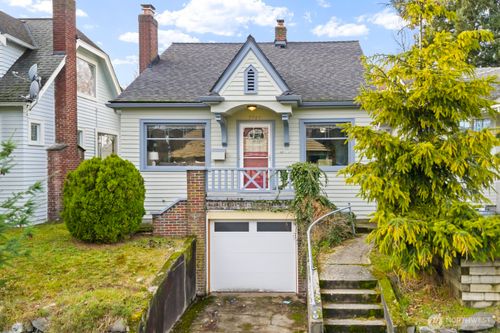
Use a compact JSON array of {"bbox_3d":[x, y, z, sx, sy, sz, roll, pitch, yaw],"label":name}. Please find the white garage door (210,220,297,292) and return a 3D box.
[{"bbox_3d":[0.100,2.430,10.500,2.340,1.970,0.100,0,0,1],"label":"white garage door"}]

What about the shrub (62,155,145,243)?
[{"bbox_3d":[-3.750,0.800,9.900,2.080,2.200,2.000,0,0,1],"label":"shrub"}]

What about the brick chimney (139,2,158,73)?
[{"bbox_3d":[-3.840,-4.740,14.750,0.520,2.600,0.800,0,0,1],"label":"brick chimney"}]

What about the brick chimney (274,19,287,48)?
[{"bbox_3d":[1.360,-5.800,17.100,0.520,1.300,0.520,0,0,1],"label":"brick chimney"}]

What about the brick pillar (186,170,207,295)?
[{"bbox_3d":[-1.420,1.790,10.550,0.500,3.300,0.460,0,1,0],"label":"brick pillar"}]

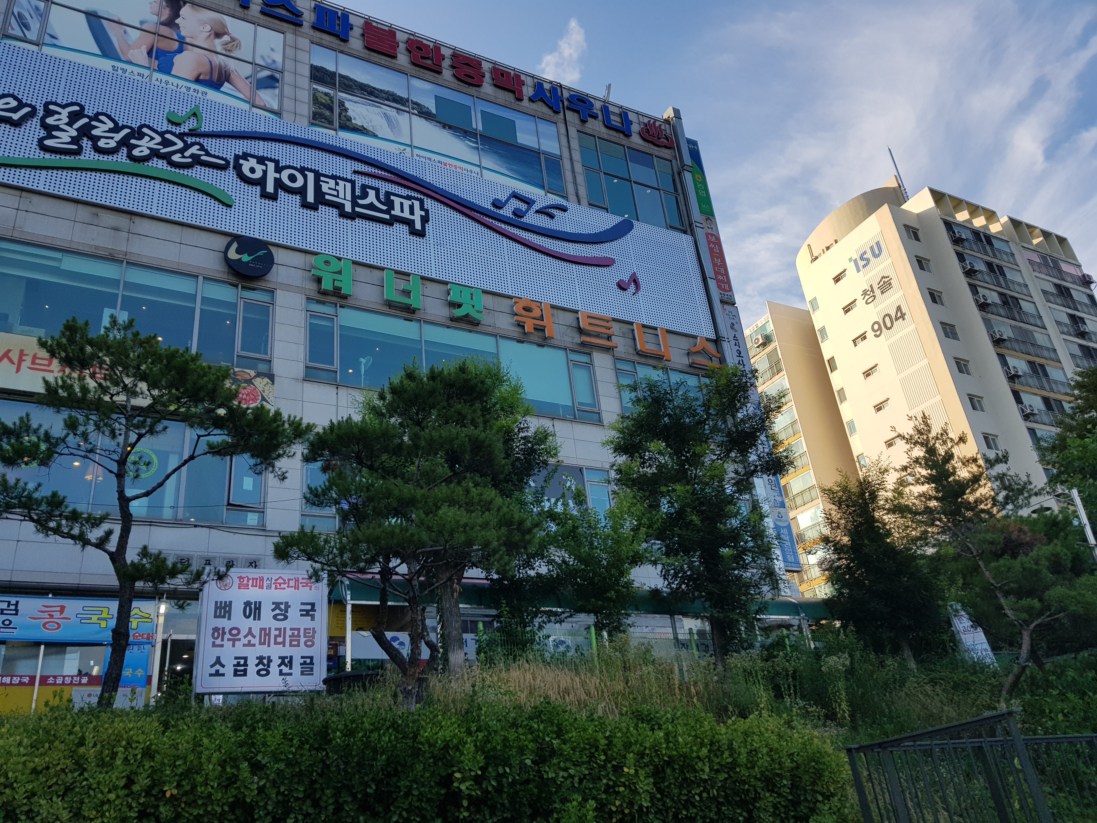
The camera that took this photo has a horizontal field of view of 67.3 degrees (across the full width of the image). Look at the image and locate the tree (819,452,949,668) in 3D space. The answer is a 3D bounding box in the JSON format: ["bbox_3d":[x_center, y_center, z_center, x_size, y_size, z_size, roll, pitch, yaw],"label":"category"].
[{"bbox_3d":[5.756,2.527,14.190,1.950,3.688,1.900,-6,-25,0],"label":"tree"}]

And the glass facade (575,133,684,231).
[{"bbox_3d":[3.187,-8.447,30.669,4.286,3.647,0.200,8,-28,-28],"label":"glass facade"}]

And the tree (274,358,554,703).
[{"bbox_3d":[-1.853,1.421,11.341,3.742,4.858,3.472,-6,-25,0],"label":"tree"}]

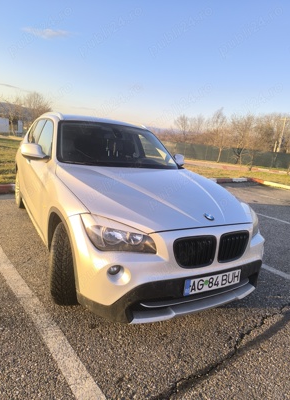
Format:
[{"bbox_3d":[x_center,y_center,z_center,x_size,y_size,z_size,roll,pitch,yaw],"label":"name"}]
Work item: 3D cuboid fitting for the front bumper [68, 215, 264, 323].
[{"bbox_3d":[0.333,0.446,2.011,1.760,0.660,0.570,-1,15,-30],"label":"front bumper"}]

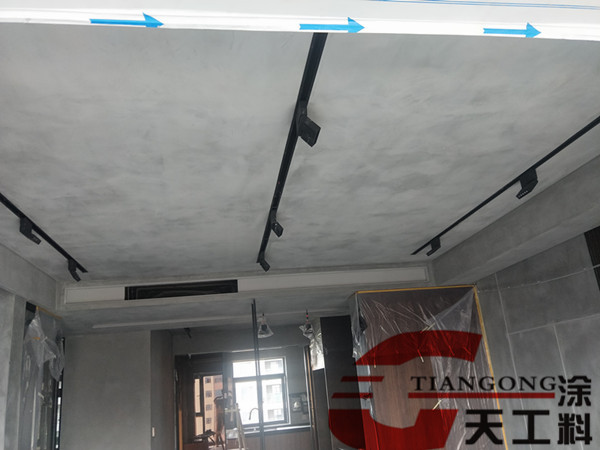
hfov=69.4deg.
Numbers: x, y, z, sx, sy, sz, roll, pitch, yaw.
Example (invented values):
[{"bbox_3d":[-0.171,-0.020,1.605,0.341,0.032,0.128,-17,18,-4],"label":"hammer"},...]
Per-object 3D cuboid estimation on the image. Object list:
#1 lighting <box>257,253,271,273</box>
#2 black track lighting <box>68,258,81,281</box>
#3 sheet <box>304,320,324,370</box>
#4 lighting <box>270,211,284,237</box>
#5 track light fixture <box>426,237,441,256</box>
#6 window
[{"bbox_3d":[-0.270,0.270,3.279,0.075,0.125,0.128,-2,-20,-10],"label":"lighting"},{"bbox_3d":[-1.576,0.316,3.032,0.075,0.125,0.128,-2,-20,-10],"label":"black track lighting"},{"bbox_3d":[0.174,1.372,5.015,0.169,0.572,0.100,-2,-20,-10],"label":"sheet"},{"bbox_3d":[-0.140,-0.001,2.570,0.075,0.125,0.128,-2,-20,-10],"label":"lighting"},{"bbox_3d":[1.041,0.168,3.372,0.075,0.125,0.128,-2,-20,-10],"label":"track light fixture"},{"bbox_3d":[-0.688,3.018,7.836,0.960,1.146,0.100,-2,-20,-10],"label":"window"}]

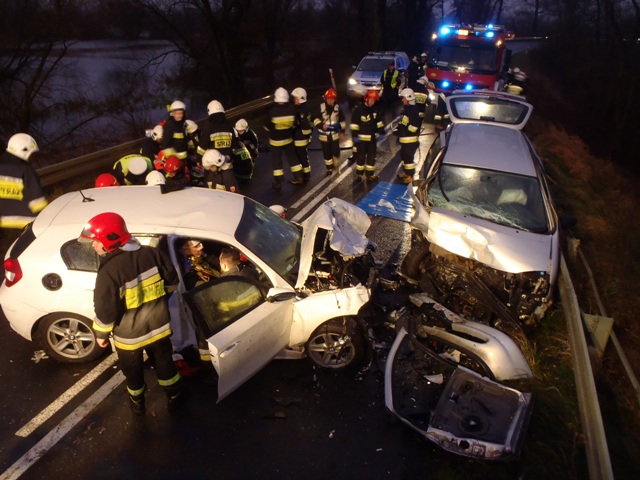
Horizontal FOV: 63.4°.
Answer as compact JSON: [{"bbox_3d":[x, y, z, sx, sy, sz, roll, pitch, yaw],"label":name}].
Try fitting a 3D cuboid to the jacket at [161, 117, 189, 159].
[{"bbox_3d":[-2.650,-1.900,9.500,0.600,0.780,0.450,-11,27,-23],"label":"jacket"}]

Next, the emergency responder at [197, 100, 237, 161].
[{"bbox_3d":[-1.833,-1.606,9.374,0.680,1.800,0.500,-5,25,-16],"label":"emergency responder"}]

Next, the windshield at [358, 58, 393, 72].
[{"bbox_3d":[1.940,-6.050,17.900,1.400,0.450,0.650,5,25,12],"label":"windshield"}]

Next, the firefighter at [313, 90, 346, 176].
[{"bbox_3d":[0.186,-2.316,11.108,0.660,1.830,0.500,3,24,2],"label":"firefighter"}]

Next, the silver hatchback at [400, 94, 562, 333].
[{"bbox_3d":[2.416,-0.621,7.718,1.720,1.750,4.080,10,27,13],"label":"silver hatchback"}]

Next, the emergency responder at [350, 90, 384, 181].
[{"bbox_3d":[0.980,-2.130,10.530,0.660,1.830,0.450,-3,24,-5],"label":"emergency responder"}]

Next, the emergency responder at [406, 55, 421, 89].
[{"bbox_3d":[3.140,-5.330,17.600,0.450,1.780,0.550,-14,28,-27],"label":"emergency responder"}]

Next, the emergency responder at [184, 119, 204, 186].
[{"bbox_3d":[-2.376,-1.611,9.832,0.600,1.400,0.600,15,27,27],"label":"emergency responder"}]

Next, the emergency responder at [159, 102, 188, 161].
[{"bbox_3d":[-2.498,-1.632,9.461,0.580,1.780,0.450,-10,26,-21],"label":"emergency responder"}]

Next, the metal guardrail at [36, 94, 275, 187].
[{"bbox_3d":[-3.147,-2.541,12.740,0.320,0.720,8.970,9,26,20],"label":"metal guardrail"}]

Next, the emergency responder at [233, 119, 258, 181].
[{"bbox_3d":[-1.570,-1.920,10.900,0.600,1.200,0.650,-5,25,-10],"label":"emergency responder"}]

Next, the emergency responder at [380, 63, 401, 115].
[{"bbox_3d":[2.320,-4.980,16.970,0.620,1.780,0.420,6,25,13],"label":"emergency responder"}]

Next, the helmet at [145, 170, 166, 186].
[{"bbox_3d":[-2.340,-0.860,7.420,0.280,0.260,0.320,-18,30,-34],"label":"helmet"}]

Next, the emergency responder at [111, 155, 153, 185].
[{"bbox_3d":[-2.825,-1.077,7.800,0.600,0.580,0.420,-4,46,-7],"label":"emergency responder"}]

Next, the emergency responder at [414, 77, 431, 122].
[{"bbox_3d":[2.620,-3.480,13.600,0.600,1.720,0.500,-14,28,-27],"label":"emergency responder"}]

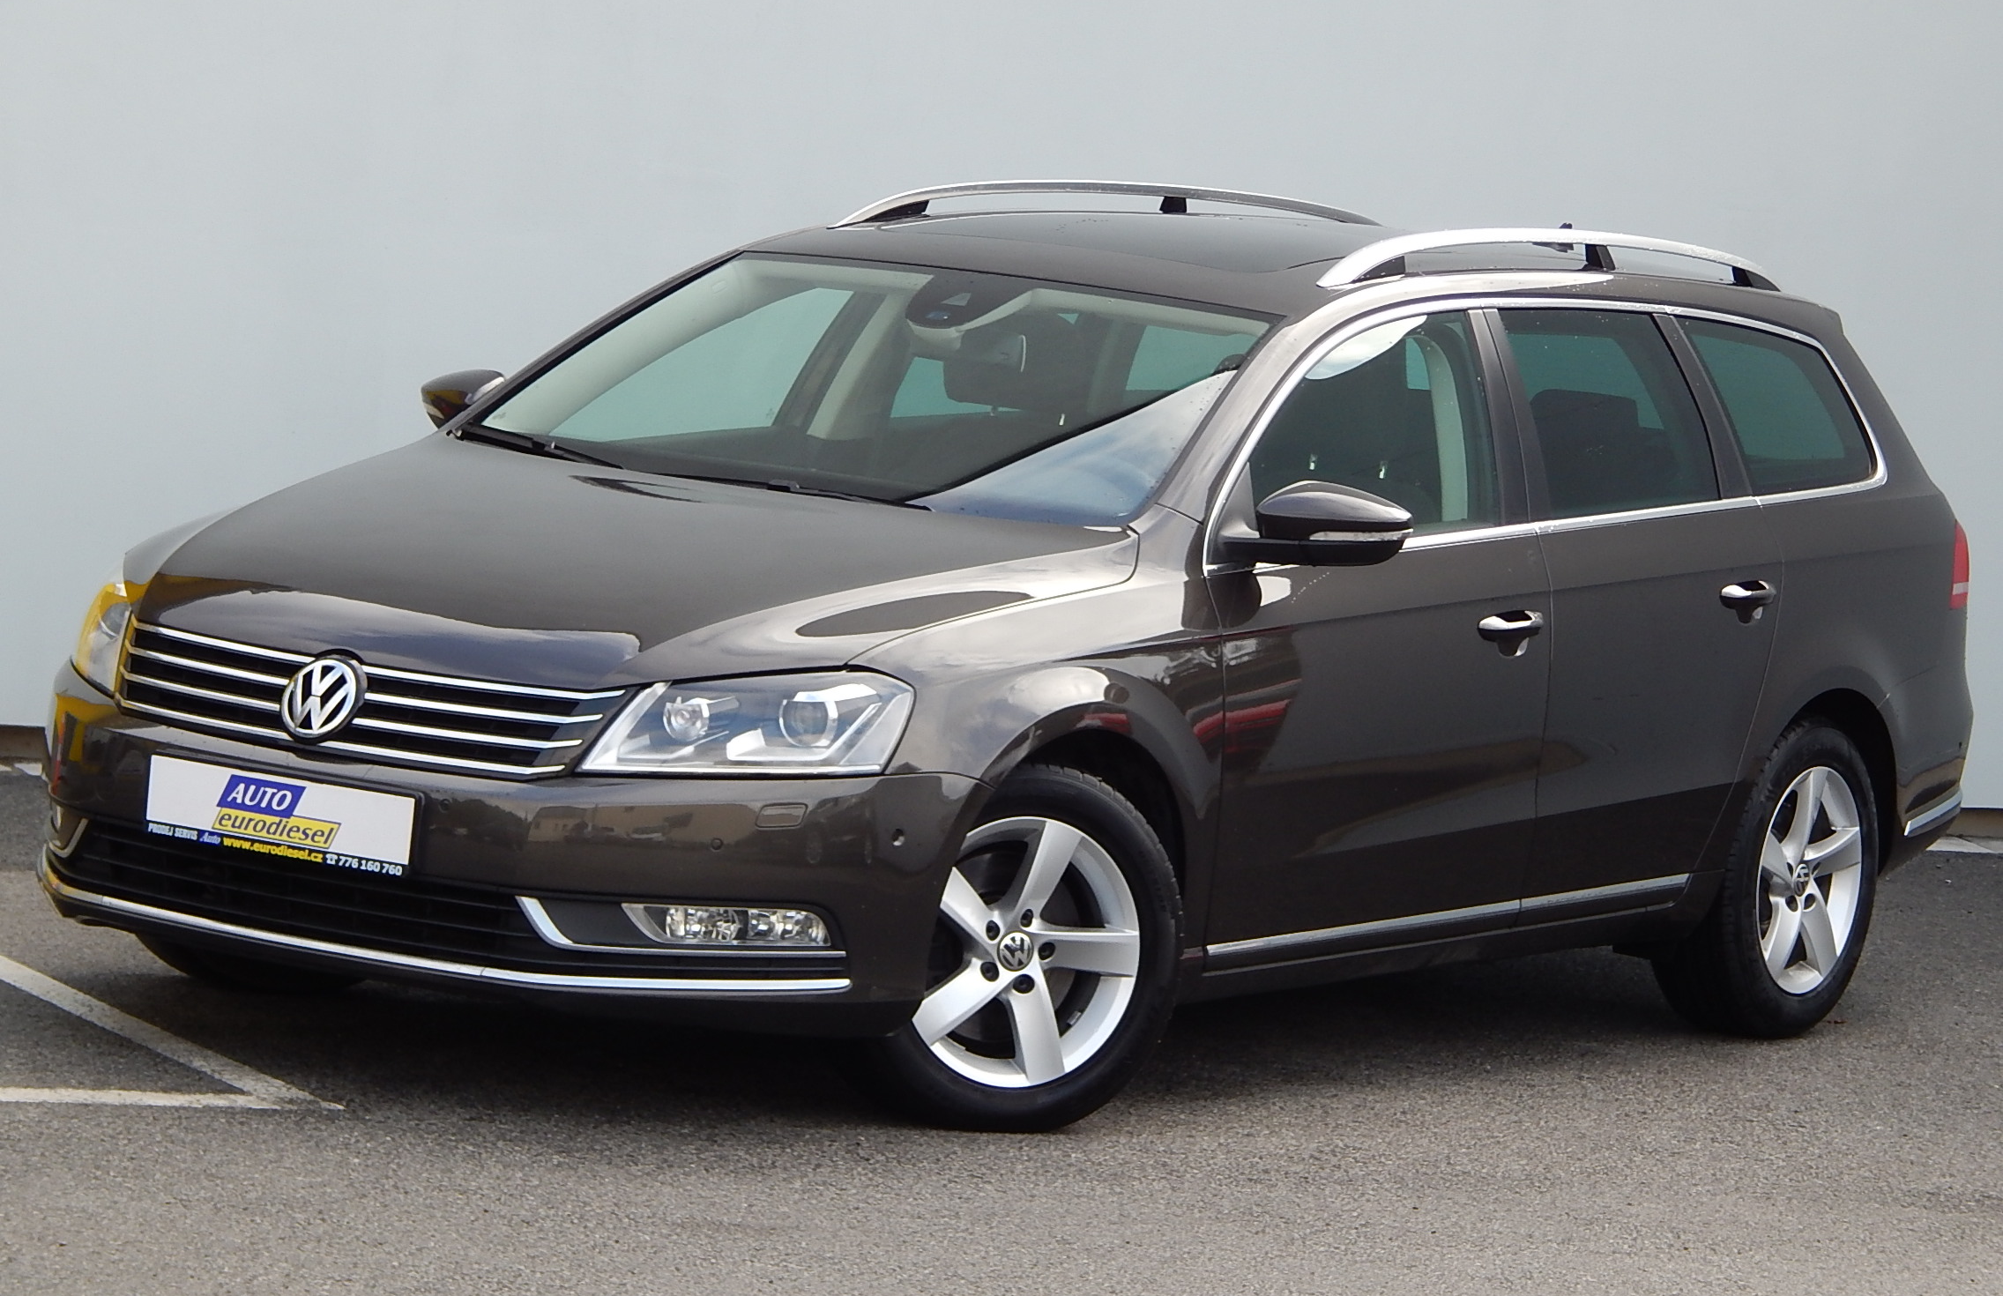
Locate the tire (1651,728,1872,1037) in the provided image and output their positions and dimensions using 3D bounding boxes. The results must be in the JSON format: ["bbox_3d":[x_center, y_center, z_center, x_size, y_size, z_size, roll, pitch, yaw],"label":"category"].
[{"bbox_3d":[1.454,0.433,14.571,0.215,0.625,0.625,9,6,32],"label":"tire"}]

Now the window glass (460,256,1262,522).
[{"bbox_3d":[-0.220,-0.469,13.268,1.380,0.100,0.830,8,34,32],"label":"window glass"}]

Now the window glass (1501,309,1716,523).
[{"bbox_3d":[1.121,-0.423,13.950,0.040,0.390,0.670,-16,-7,30],"label":"window glass"}]

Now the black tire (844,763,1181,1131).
[{"bbox_3d":[-0.016,0.475,12.320,0.625,0.625,0.215,3,5,-30],"label":"black tire"}]

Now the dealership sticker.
[{"bbox_3d":[-1.126,0.267,11.991,0.525,0.128,0.020,8,4,32],"label":"dealership sticker"}]

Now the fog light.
[{"bbox_3d":[-0.414,0.434,11.727,0.270,0.070,0.190,9,6,32],"label":"fog light"}]

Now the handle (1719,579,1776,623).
[{"bbox_3d":[1.389,-0.086,14.240,0.050,0.070,0.220,8,5,32],"label":"handle"}]

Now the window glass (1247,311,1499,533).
[{"bbox_3d":[0.628,-0.390,13.187,0.050,0.410,0.950,-17,-8,32],"label":"window glass"}]

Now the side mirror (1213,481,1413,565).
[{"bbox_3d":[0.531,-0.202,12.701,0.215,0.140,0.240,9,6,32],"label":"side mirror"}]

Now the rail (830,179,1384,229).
[{"bbox_3d":[0.250,-0.837,14.850,0.055,0.125,1.980,8,6,34],"label":"rail"}]

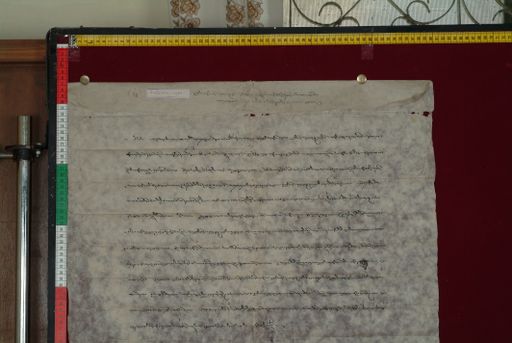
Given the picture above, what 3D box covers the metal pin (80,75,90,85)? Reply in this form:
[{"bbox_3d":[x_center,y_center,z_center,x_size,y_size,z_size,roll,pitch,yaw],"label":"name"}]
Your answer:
[{"bbox_3d":[-0.281,-0.151,2.060,0.015,0.015,0.009,-1,-6,0],"label":"metal pin"}]

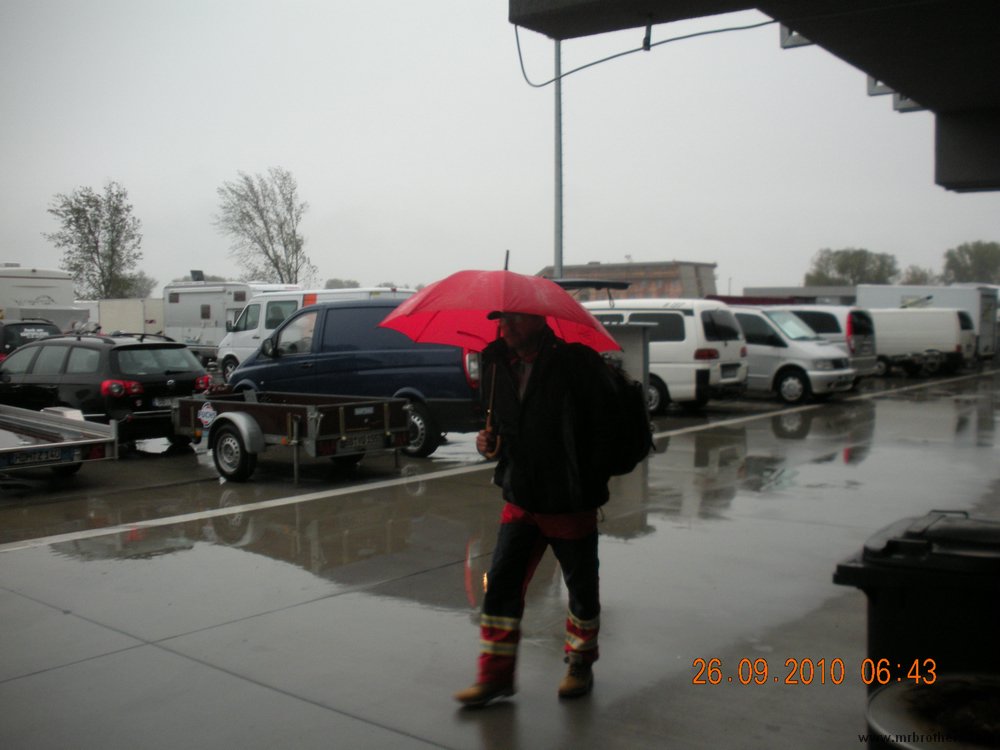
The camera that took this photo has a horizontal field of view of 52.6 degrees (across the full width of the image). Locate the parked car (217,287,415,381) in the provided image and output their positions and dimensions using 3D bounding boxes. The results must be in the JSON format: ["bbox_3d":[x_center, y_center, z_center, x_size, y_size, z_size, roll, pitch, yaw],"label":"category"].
[{"bbox_3d":[-4.374,-0.861,24.185,5.600,2.360,1.950,3,4,38],"label":"parked car"}]

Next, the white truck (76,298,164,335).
[{"bbox_3d":[-17.351,-2.366,47.565,5.800,2.550,2.200,3,4,40],"label":"white truck"}]

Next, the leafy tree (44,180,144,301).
[{"bbox_3d":[-24.136,-6.663,59.601,5.800,9.720,5.800,0,3,0],"label":"leafy tree"}]

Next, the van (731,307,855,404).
[{"bbox_3d":[5.036,-0.496,21.260,4.660,1.870,1.880,3,5,42],"label":"van"}]

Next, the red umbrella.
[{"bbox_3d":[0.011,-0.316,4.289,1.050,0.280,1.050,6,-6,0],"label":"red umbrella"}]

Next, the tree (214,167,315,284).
[{"bbox_3d":[-12.919,-6.345,54.731,5.600,9.900,5.400,0,3,0],"label":"tree"}]

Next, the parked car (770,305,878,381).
[{"bbox_3d":[6.709,-0.762,25.406,4.900,1.900,1.900,3,4,40],"label":"parked car"}]

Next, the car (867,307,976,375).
[{"bbox_3d":[12.039,-1.138,31.504,4.800,1.900,1.840,3,4,40],"label":"car"}]

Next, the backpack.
[{"bbox_3d":[0.464,0.190,4.618,0.270,0.540,0.340,-3,4,-40],"label":"backpack"}]

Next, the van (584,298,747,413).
[{"bbox_3d":[2.232,-0.413,19.476,4.620,1.990,1.720,3,4,38],"label":"van"}]

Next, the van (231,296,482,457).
[{"bbox_3d":[-1.647,-0.051,13.811,4.900,1.900,1.910,3,4,38],"label":"van"}]

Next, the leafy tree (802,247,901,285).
[{"bbox_3d":[41.717,-9.924,119.633,11.000,9.800,10.000,0,3,0],"label":"leafy tree"}]

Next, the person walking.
[{"bbox_3d":[0.153,0.584,4.472,0.550,1.740,0.560,-2,4,-33],"label":"person walking"}]

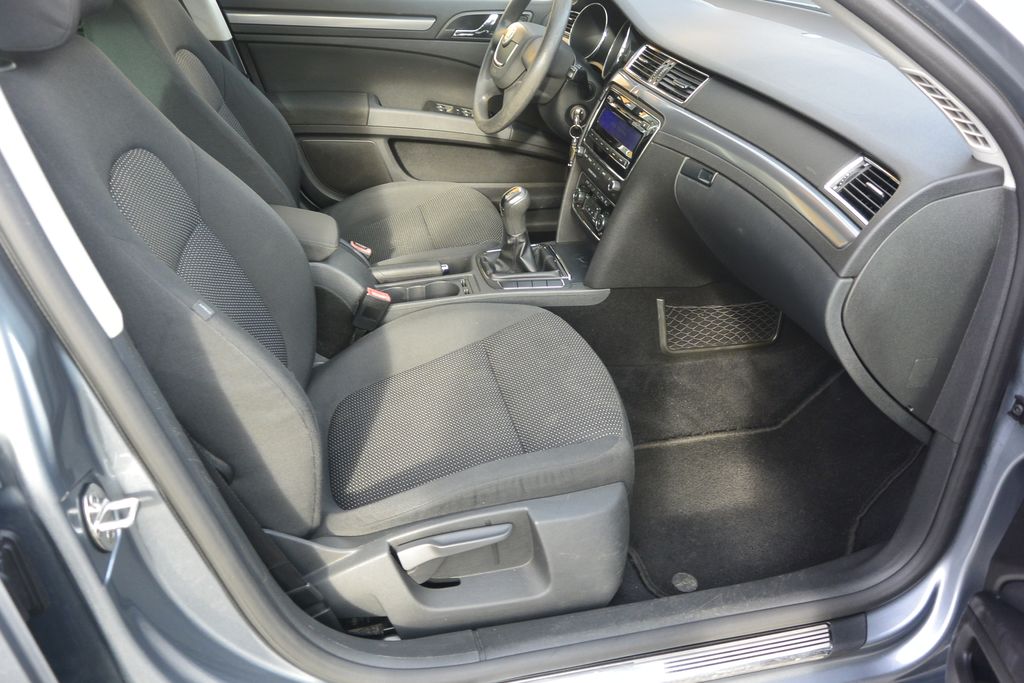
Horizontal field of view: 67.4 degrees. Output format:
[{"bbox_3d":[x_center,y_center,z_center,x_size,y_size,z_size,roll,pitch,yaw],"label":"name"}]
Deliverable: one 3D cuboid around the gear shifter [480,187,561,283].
[{"bbox_3d":[0.015,-0.214,1.428,0.138,0.164,0.126,-3,30,-13],"label":"gear shifter"}]

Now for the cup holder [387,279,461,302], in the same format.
[{"bbox_3d":[-0.166,-0.062,1.377,0.148,0.062,0.075,-3,30,-13],"label":"cup holder"}]

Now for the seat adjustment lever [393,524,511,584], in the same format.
[{"bbox_3d":[-0.071,0.255,0.923,0.134,0.063,0.036,-3,30,-13],"label":"seat adjustment lever"}]

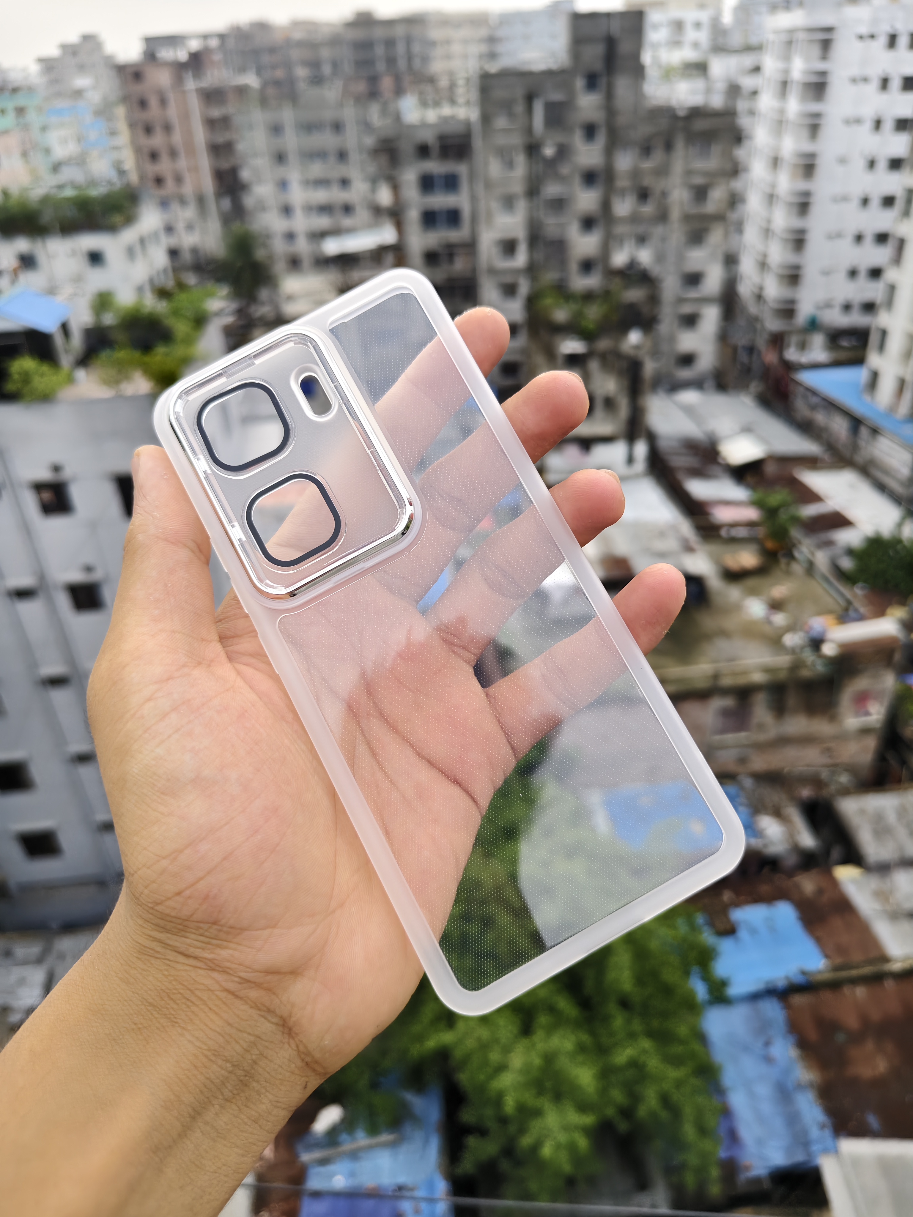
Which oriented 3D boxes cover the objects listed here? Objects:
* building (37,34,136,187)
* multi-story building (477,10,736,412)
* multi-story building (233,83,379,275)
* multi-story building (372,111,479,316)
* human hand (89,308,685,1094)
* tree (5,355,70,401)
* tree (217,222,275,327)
[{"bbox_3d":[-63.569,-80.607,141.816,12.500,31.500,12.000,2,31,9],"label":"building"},{"bbox_3d":[10.832,-32.381,67.768,18.300,27.300,13.000,-3,30,2],"label":"multi-story building"},{"bbox_3d":[-18.489,-56.258,110.124,16.500,24.500,14.000,-4,30,0],"label":"multi-story building"},{"bbox_3d":[-2.779,-37.035,80.196,9.500,20.700,12.000,-4,30,0],"label":"multi-story building"},{"bbox_3d":[-0.030,0.011,0.213,0.145,0.190,0.070,37,-6,0],"label":"human hand"},{"bbox_3d":[-11.001,-6.001,21.223,1.600,1.300,1.600,-4,30,0],"label":"tree"},{"bbox_3d":[-23.627,-37.038,90.671,5.800,11.400,5.800,-4,30,0],"label":"tree"}]

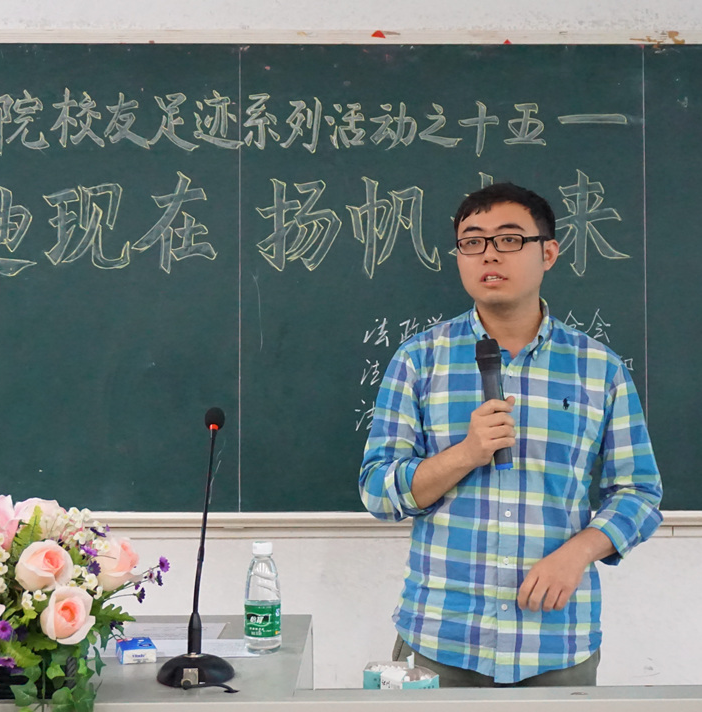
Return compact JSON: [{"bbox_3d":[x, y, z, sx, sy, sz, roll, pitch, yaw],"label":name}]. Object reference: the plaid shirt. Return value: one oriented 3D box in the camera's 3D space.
[{"bbox_3d":[0.308,0.250,2.270,0.560,0.720,0.350,-1,-2,13],"label":"plaid shirt"}]

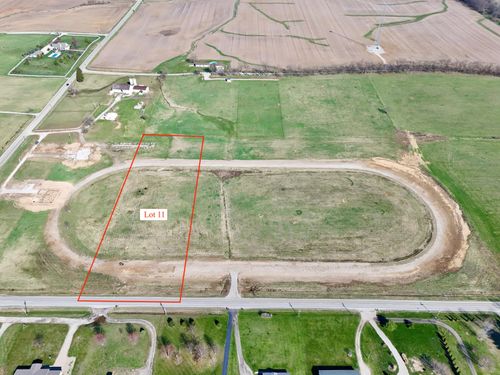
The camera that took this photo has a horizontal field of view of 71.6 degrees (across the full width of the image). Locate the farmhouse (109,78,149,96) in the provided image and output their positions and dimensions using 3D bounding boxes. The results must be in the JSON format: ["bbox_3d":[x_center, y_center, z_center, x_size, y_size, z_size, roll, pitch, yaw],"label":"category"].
[{"bbox_3d":[-155.400,-129.800,448.900,45.000,12.500,20.000,2,41,2],"label":"farmhouse"}]

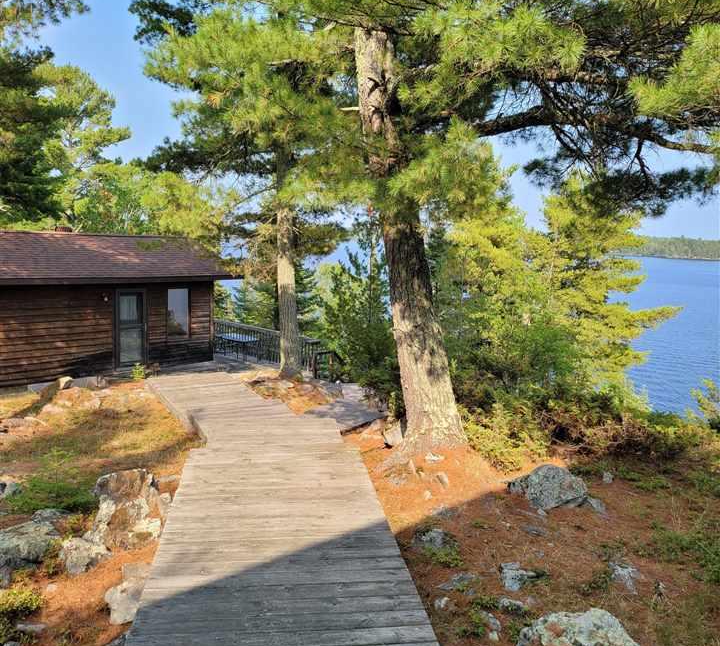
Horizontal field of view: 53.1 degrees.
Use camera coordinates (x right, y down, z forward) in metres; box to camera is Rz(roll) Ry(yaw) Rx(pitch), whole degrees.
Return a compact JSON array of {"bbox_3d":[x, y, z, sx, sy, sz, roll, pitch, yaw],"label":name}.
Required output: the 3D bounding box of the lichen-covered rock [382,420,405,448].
[{"bbox_3d":[0.330,1.057,6.900,0.230,0.230,0.240,2,7,3],"label":"lichen-covered rock"}]

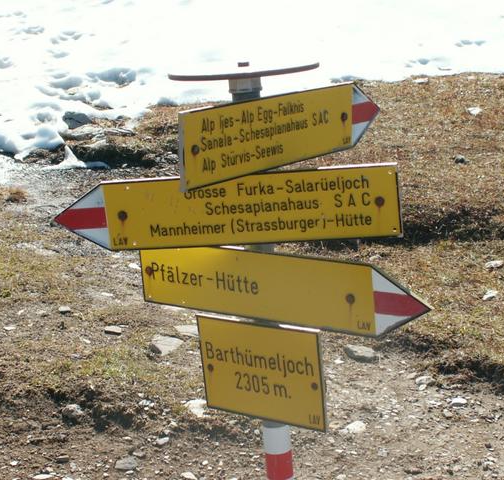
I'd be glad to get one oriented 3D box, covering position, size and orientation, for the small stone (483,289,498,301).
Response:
[{"bbox_3d":[1.201,0.276,6.129,0.075,0.042,0.057,0,12,0],"label":"small stone"}]

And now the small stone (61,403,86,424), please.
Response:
[{"bbox_3d":[-0.708,0.688,4.810,0.087,0.060,0.065,0,12,0],"label":"small stone"}]

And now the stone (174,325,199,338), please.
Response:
[{"bbox_3d":[-0.298,0.437,5.825,0.134,0.047,0.100,0,12,0],"label":"stone"}]

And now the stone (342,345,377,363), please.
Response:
[{"bbox_3d":[0.488,0.513,5.513,0.149,0.052,0.112,0,12,0],"label":"stone"}]

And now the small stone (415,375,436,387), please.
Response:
[{"bbox_3d":[0.742,0.599,5.206,0.090,0.031,0.067,0,12,0],"label":"small stone"}]

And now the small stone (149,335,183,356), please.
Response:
[{"bbox_3d":[-0.394,0.486,5.590,0.151,0.065,0.113,0,12,0],"label":"small stone"}]

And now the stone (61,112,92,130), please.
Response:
[{"bbox_3d":[-1.587,-1.087,11.095,0.273,0.122,0.205,0,12,0],"label":"stone"}]

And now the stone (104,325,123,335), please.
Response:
[{"bbox_3d":[-0.666,0.430,5.864,0.087,0.031,0.065,0,12,0],"label":"stone"}]

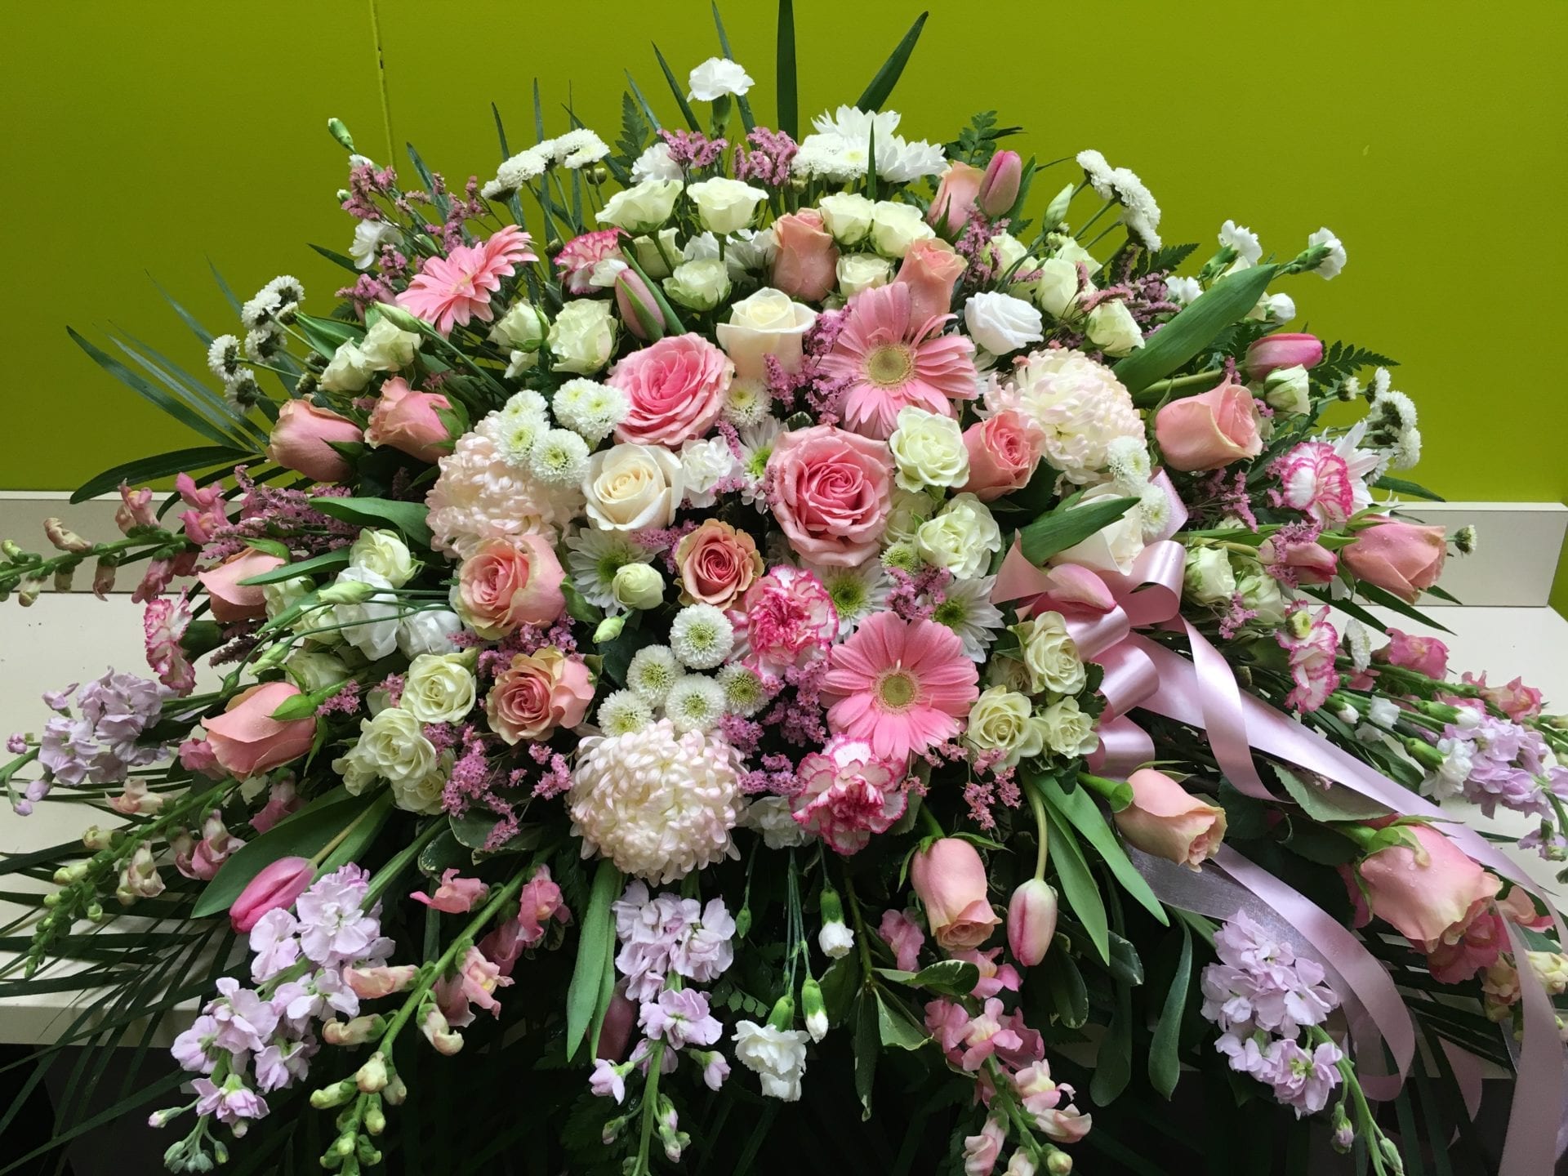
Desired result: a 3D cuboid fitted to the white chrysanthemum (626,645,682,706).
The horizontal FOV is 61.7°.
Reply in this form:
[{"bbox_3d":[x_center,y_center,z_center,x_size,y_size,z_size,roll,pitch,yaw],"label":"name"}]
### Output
[{"bbox_3d":[-0.079,0.053,0.790,0.035,0.035,0.023,1,-14,3],"label":"white chrysanthemum"}]

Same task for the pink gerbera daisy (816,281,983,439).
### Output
[{"bbox_3d":[0.074,-0.150,0.870,0.107,0.107,0.036,0,-15,0],"label":"pink gerbera daisy"}]

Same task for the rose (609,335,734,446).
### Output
[{"bbox_3d":[-0.071,-0.125,0.830,0.076,0.072,0.050,4,-21,9],"label":"rose"}]

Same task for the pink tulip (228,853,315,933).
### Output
[{"bbox_3d":[-0.316,0.189,0.810,0.058,0.028,0.028,-39,0,-6],"label":"pink tulip"}]

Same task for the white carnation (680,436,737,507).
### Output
[{"bbox_3d":[-0.048,-0.073,0.832,0.040,0.035,0.040,-3,60,-5],"label":"white carnation"}]

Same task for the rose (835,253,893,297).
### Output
[{"bbox_3d":[0.054,-0.210,0.890,0.038,0.033,0.037,1,43,3],"label":"rose"}]

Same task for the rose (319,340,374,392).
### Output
[{"bbox_3d":[-0.325,-0.165,0.980,0.038,0.038,0.038,-46,24,-6],"label":"rose"}]

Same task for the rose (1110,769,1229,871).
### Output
[{"bbox_3d":[0.243,0.145,0.825,0.072,0.051,0.051,34,0,12],"label":"rose"}]

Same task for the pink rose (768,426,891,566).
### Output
[{"bbox_3d":[0.028,-0.055,0.790,0.076,0.084,0.055,-1,-2,-3],"label":"pink rose"}]

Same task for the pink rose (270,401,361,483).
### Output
[{"bbox_3d":[-0.321,-0.100,0.900,0.062,0.049,0.049,17,0,-25],"label":"pink rose"}]

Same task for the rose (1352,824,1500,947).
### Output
[{"bbox_3d":[0.379,0.175,0.775,0.082,0.064,0.064,33,0,-6],"label":"rose"}]

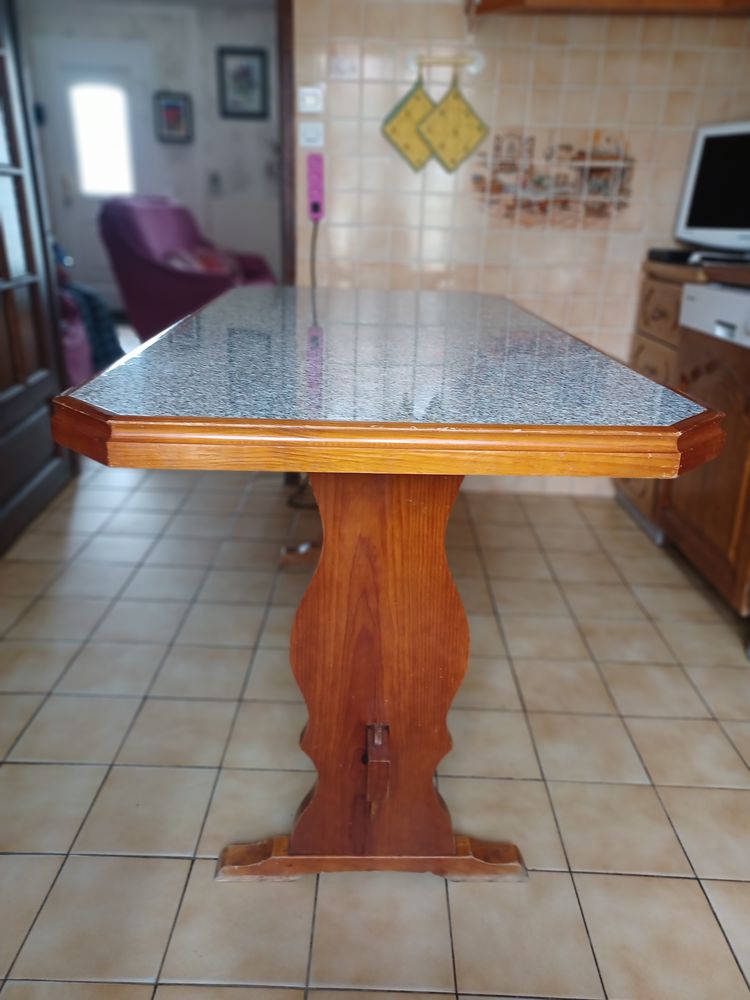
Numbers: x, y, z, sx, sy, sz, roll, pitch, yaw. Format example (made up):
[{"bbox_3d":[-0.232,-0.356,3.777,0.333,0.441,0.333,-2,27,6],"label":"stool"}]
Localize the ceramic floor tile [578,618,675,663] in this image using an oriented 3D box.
[{"bbox_3d":[0.632,0.359,1.832,0.200,0.010,0.200,2,22,0],"label":"ceramic floor tile"}]

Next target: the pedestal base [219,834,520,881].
[{"bbox_3d":[-0.003,0.565,1.139,0.488,0.050,0.043,1,22,-3],"label":"pedestal base"}]

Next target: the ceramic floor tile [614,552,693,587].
[{"bbox_3d":[0.834,0.216,2.195,0.199,0.009,0.199,2,22,0],"label":"ceramic floor tile"}]

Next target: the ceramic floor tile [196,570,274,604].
[{"bbox_3d":[-0.384,0.246,2.035,0.200,0.010,0.200,2,22,0],"label":"ceramic floor tile"}]

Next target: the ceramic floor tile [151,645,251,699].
[{"bbox_3d":[-0.385,0.391,1.629,0.199,0.009,0.199,2,22,0],"label":"ceramic floor tile"}]

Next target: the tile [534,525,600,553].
[{"bbox_3d":[0.634,0.134,2.383,0.199,0.009,0.199,2,22,0],"label":"tile"}]

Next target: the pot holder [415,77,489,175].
[{"bbox_3d":[0.245,-1.168,2.258,0.225,0.268,0.014,2,22,0],"label":"pot holder"}]

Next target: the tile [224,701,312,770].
[{"bbox_3d":[-0.185,0.471,1.438,0.198,0.010,0.198,2,22,0],"label":"tile"}]

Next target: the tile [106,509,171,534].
[{"bbox_3d":[-0.774,0.078,2.374,0.198,0.010,0.198,2,22,0],"label":"tile"}]

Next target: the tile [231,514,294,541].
[{"bbox_3d":[-0.375,0.094,2.381,0.199,0.009,0.199,2,22,0],"label":"tile"}]

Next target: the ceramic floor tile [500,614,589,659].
[{"bbox_3d":[0.426,0.349,1.817,0.199,0.010,0.199,2,21,0],"label":"ceramic floor tile"}]

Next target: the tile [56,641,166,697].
[{"bbox_3d":[-0.586,0.384,1.629,0.199,0.010,0.199,2,21,0],"label":"tile"}]

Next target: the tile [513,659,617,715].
[{"bbox_3d":[0.420,0.421,1.626,0.198,0.010,0.198,2,22,0],"label":"tile"}]

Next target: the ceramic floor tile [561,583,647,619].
[{"bbox_3d":[0.631,0.283,2.006,0.199,0.010,0.199,2,21,0],"label":"ceramic floor tile"}]

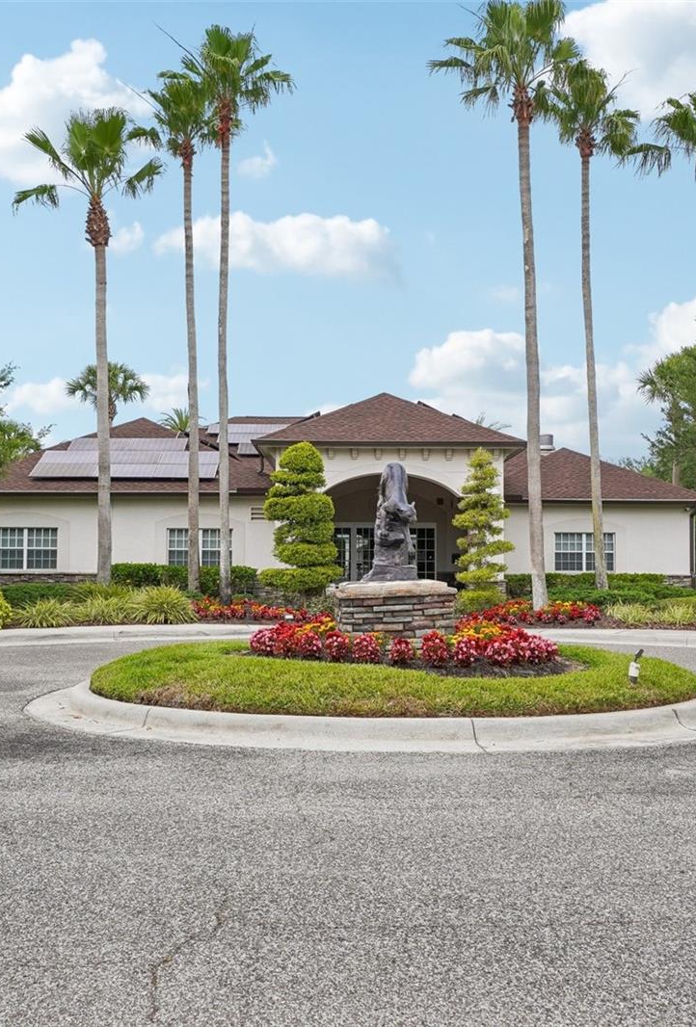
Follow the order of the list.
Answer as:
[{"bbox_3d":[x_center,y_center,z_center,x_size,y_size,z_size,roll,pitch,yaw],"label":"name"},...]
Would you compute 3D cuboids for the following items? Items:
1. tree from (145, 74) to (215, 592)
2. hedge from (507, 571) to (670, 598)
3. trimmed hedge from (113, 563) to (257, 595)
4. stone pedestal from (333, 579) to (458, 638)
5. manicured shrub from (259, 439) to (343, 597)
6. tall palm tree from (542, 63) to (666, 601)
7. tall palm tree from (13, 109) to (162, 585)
[{"bbox_3d":[-4.525,-4.787,31.761,1.950,13.970,1.950,0,-3,0],"label":"tree"},{"bbox_3d":[7.642,2.421,37.629,5.400,0.900,1.000,0,-3,0],"label":"hedge"},{"bbox_3d":[-4.907,2.120,34.238,4.500,1.100,1.050,0,-3,0],"label":"trimmed hedge"},{"bbox_3d":[0.510,1.122,12.961,1.240,0.730,1.240,0,-3,-4],"label":"stone pedestal"},{"bbox_3d":[-1.170,0.277,27.718,1.950,3.900,1.950,0,-3,0],"label":"manicured shrub"},{"bbox_3d":[7.318,-5.149,32.775,3.755,15.672,3.642,0,-3,0],"label":"tall palm tree"},{"bbox_3d":[-7.004,-4.162,30.724,4.000,13.411,3.880,0,-3,0],"label":"tall palm tree"}]

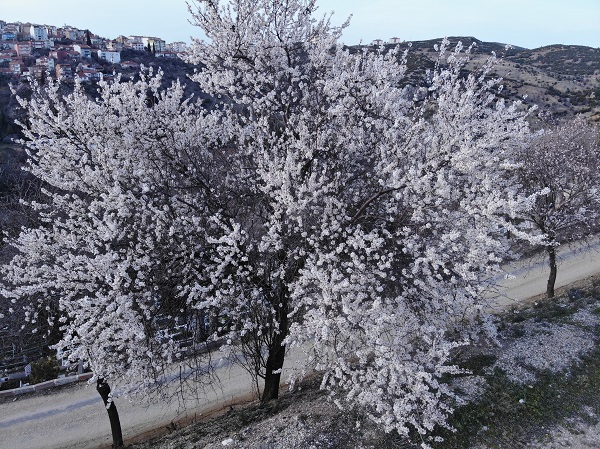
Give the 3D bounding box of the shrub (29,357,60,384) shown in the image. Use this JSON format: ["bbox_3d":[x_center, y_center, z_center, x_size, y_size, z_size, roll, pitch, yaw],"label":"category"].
[{"bbox_3d":[-9.200,5.250,15.000,1.100,0.950,1.050,0,18,0],"label":"shrub"}]

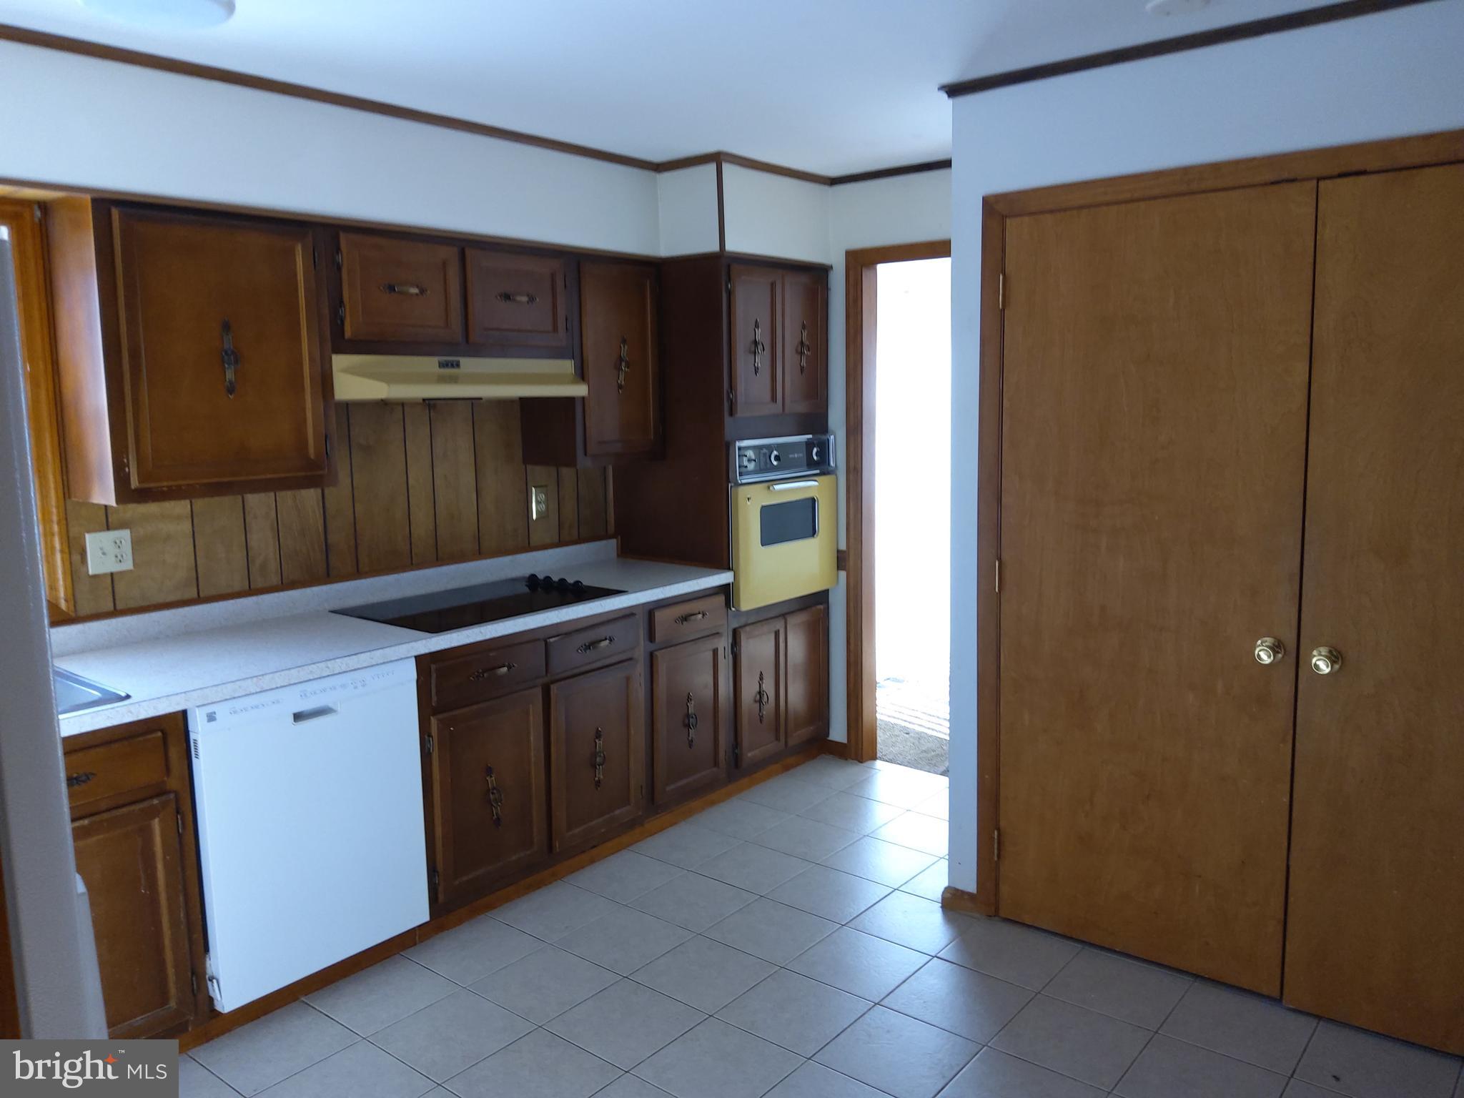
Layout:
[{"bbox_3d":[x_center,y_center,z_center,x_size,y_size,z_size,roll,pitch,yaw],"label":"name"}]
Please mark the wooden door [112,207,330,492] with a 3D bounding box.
[{"bbox_3d":[-1.331,-0.515,2.899,0.022,0.676,0.522,5,10,39],"label":"wooden door"}]

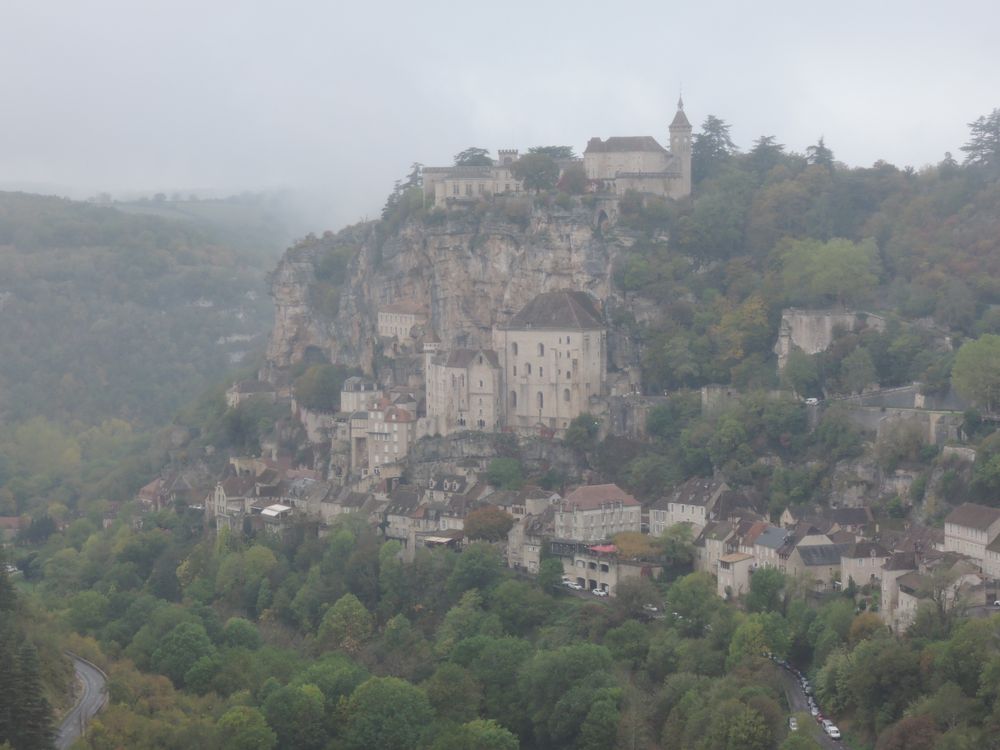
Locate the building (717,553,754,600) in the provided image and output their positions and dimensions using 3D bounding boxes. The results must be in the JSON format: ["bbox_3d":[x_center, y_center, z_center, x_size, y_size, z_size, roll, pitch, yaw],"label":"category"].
[{"bbox_3d":[48.950,41.850,632.000,4.900,9.000,6.200,-2,4,-28],"label":"building"}]

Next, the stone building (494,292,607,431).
[{"bbox_3d":[12.200,-3.520,737.000,22.500,33.000,16.000,1,4,20],"label":"stone building"}]

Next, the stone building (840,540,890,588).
[{"bbox_3d":[75.530,39.550,627.000,8.800,9.300,6.600,-1,3,-16],"label":"stone building"}]

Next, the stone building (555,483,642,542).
[{"bbox_3d":[22.470,31.670,698.000,18.500,11.600,8.000,-3,4,-41],"label":"stone building"}]

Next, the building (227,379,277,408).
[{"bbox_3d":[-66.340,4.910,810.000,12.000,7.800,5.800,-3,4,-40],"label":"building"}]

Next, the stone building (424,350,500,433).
[{"bbox_3d":[-8.770,4.170,740.000,17.500,20.500,8.000,1,4,24],"label":"stone building"}]

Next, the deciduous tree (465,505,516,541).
[{"bbox_3d":[-2.420,35.180,705.000,11.400,9.200,10.500,0,3,0],"label":"deciduous tree"}]

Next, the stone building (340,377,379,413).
[{"bbox_3d":[-35.420,5.170,770.000,7.500,9.500,7.500,-2,4,-25],"label":"stone building"}]

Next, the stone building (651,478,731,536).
[{"bbox_3d":[42.260,29.260,672.000,10.000,12.000,17.000,-3,4,-40],"label":"stone building"}]

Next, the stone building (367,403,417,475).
[{"bbox_3d":[-26.880,15.690,752.000,10.300,17.200,7.200,1,4,20],"label":"stone building"}]

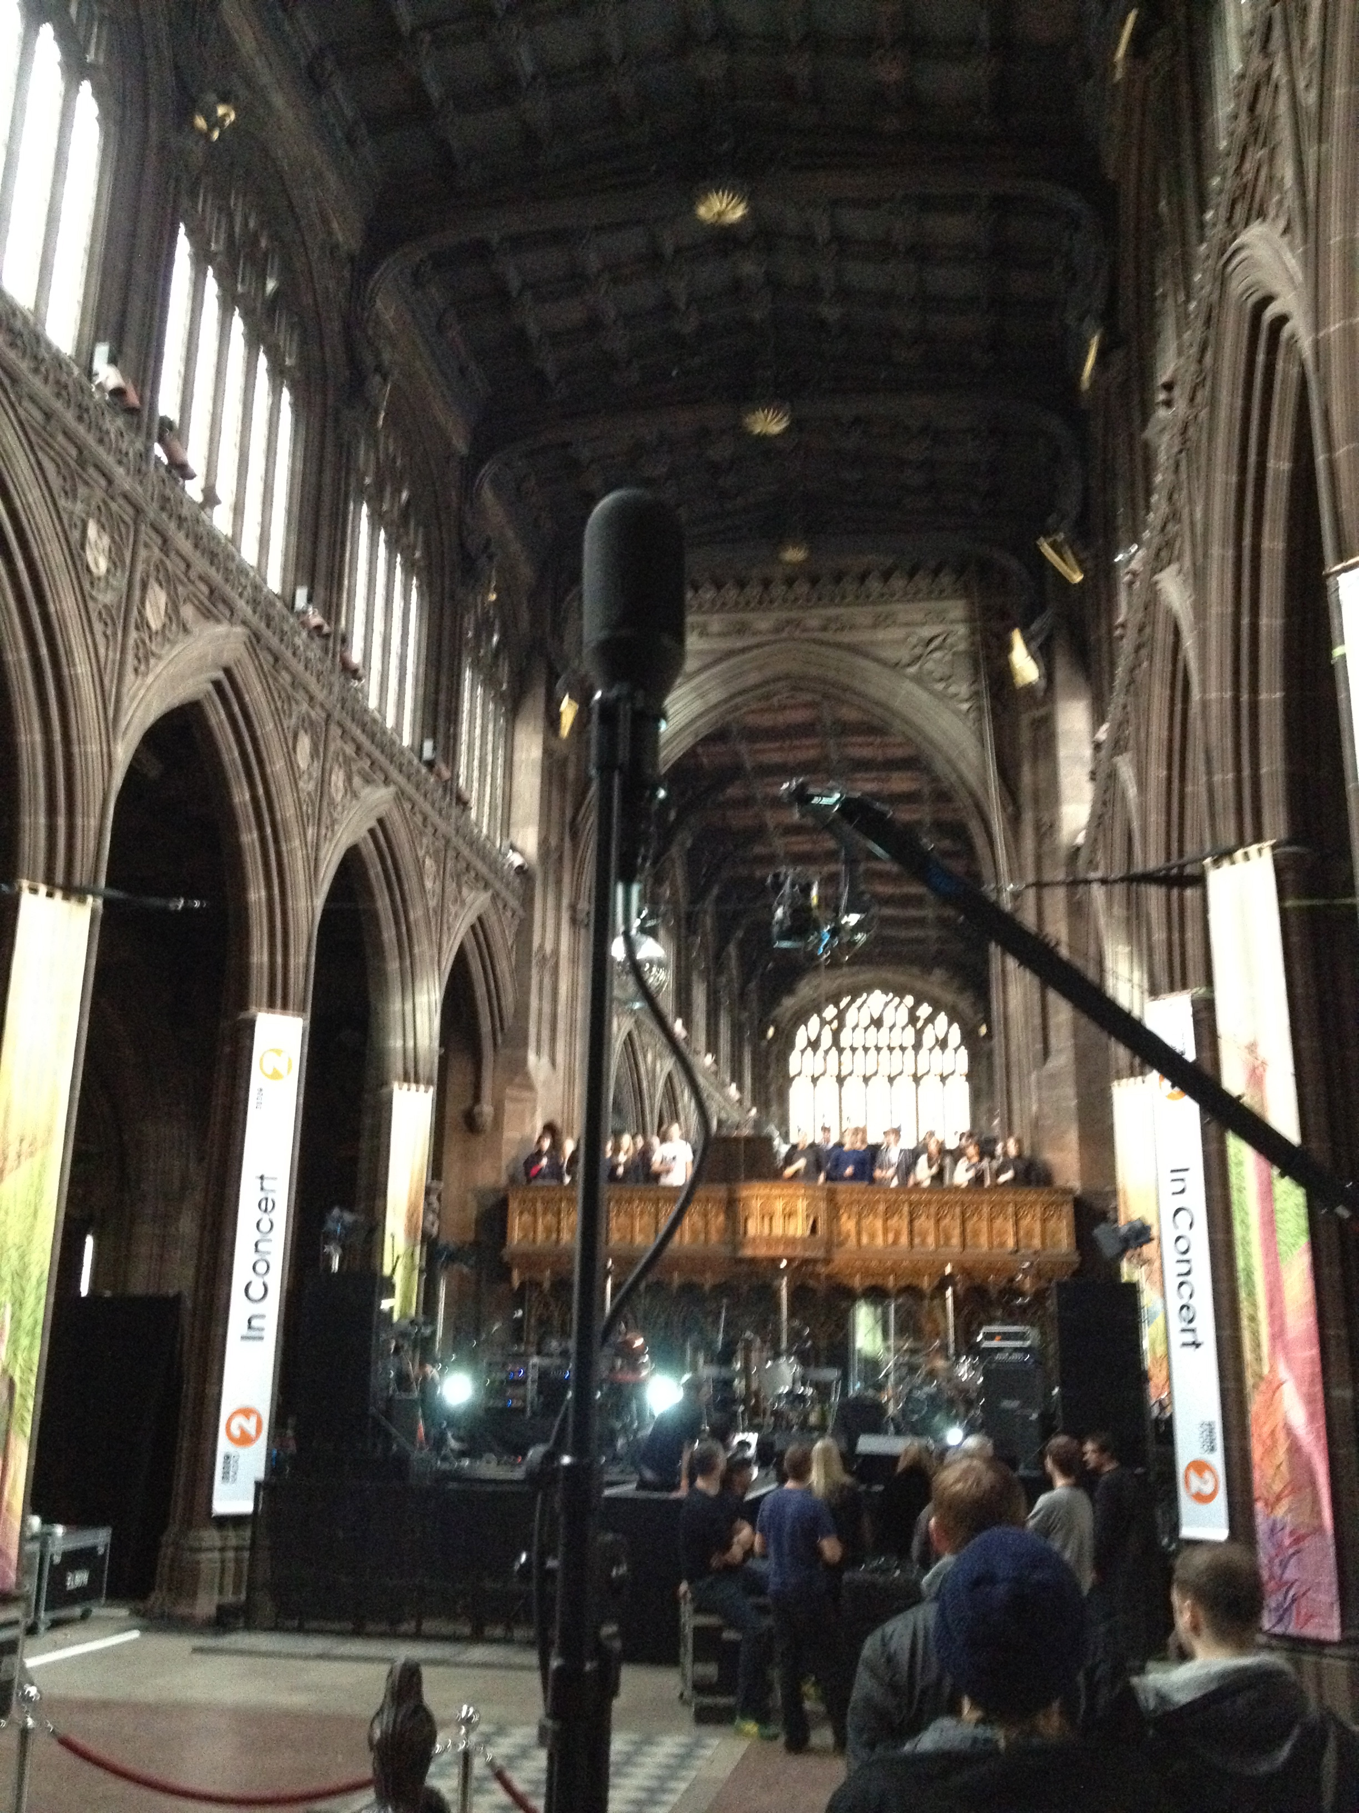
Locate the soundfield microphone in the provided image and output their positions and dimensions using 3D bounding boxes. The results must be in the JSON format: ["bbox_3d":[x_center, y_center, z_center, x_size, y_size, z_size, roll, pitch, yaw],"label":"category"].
[{"bbox_3d":[-0.042,-0.205,1.697,0.090,0.345,0.090,-2,-16,9],"label":"soundfield microphone"}]

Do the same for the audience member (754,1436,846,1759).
[{"bbox_3d":[0.744,4.186,11.161,0.540,1.770,0.340,0,-16,3],"label":"audience member"}]

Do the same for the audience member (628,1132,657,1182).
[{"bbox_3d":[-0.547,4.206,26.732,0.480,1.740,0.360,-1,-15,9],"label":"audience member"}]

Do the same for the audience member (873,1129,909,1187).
[{"bbox_3d":[2.800,3.763,24.121,0.480,1.700,0.300,-2,-16,9],"label":"audience member"}]

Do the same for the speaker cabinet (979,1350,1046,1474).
[{"bbox_3d":[3.310,5.016,18.236,0.650,1.220,0.420,-4,-16,18],"label":"speaker cabinet"}]

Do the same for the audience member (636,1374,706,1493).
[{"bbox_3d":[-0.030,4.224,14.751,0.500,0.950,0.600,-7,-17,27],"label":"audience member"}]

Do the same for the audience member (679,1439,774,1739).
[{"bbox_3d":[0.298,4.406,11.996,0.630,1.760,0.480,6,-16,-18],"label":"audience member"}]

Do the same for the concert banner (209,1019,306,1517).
[{"bbox_3d":[-3.881,3.234,16.927,0.442,4.480,0.050,9,-17,-27],"label":"concert banner"}]

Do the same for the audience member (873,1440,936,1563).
[{"bbox_3d":[1.441,4.244,11.496,0.460,1.710,0.300,-2,-16,9],"label":"audience member"}]

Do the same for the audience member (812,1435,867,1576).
[{"bbox_3d":[1.026,4.335,11.769,0.460,1.740,0.340,-3,-15,13],"label":"audience member"}]

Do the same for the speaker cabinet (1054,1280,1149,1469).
[{"bbox_3d":[3.738,4.225,16.252,0.720,1.750,0.720,-2,-16,9],"label":"speaker cabinet"}]

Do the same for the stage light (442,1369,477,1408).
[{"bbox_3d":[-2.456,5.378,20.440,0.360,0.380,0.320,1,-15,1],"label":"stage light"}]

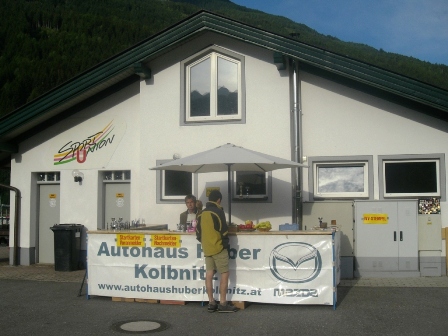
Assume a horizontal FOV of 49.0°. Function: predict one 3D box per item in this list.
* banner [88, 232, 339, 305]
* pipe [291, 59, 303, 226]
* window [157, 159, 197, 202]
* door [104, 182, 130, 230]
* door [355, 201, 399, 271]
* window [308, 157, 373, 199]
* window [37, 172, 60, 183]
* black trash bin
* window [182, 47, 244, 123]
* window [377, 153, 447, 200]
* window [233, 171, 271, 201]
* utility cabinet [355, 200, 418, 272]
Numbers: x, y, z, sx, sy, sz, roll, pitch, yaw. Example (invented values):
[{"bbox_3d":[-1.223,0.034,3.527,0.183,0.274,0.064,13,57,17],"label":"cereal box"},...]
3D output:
[{"bbox_3d":[-0.338,1.543,7.660,4.021,1.013,0.060,-2,-4,16],"label":"banner"},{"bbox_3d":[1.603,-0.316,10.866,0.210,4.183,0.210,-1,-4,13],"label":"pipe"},{"bbox_3d":[-1.076,0.332,11.471,1.022,1.020,0.150,-1,-4,14],"label":"window"},{"bbox_3d":[-2.599,1.382,12.213,0.826,2.043,0.100,-1,-4,14],"label":"door"},{"bbox_3d":[3.195,1.425,10.312,0.876,1.441,0.050,-1,-4,13],"label":"door"},{"bbox_3d":[2.577,0.236,10.875,1.392,0.975,0.140,-1,-4,13],"label":"window"},{"bbox_3d":[-4.457,0.242,12.735,0.820,0.251,0.120,-1,-4,14],"label":"window"},{"bbox_3d":[-3.676,1.861,11.563,0.540,1.060,0.660,-1,-4,11],"label":"black trash bin"},{"bbox_3d":[-0.256,-1.916,11.405,1.573,1.873,0.150,-1,-4,14],"label":"window"},{"bbox_3d":[3.987,0.216,10.449,1.330,0.995,0.150,-1,-4,14],"label":"window"},{"bbox_3d":[0.624,0.318,11.057,0.937,0.938,0.150,-1,-4,14],"label":"window"},{"bbox_3d":[3.418,1.459,10.432,1.266,1.525,0.380,-1,-4,13],"label":"utility cabinet"}]

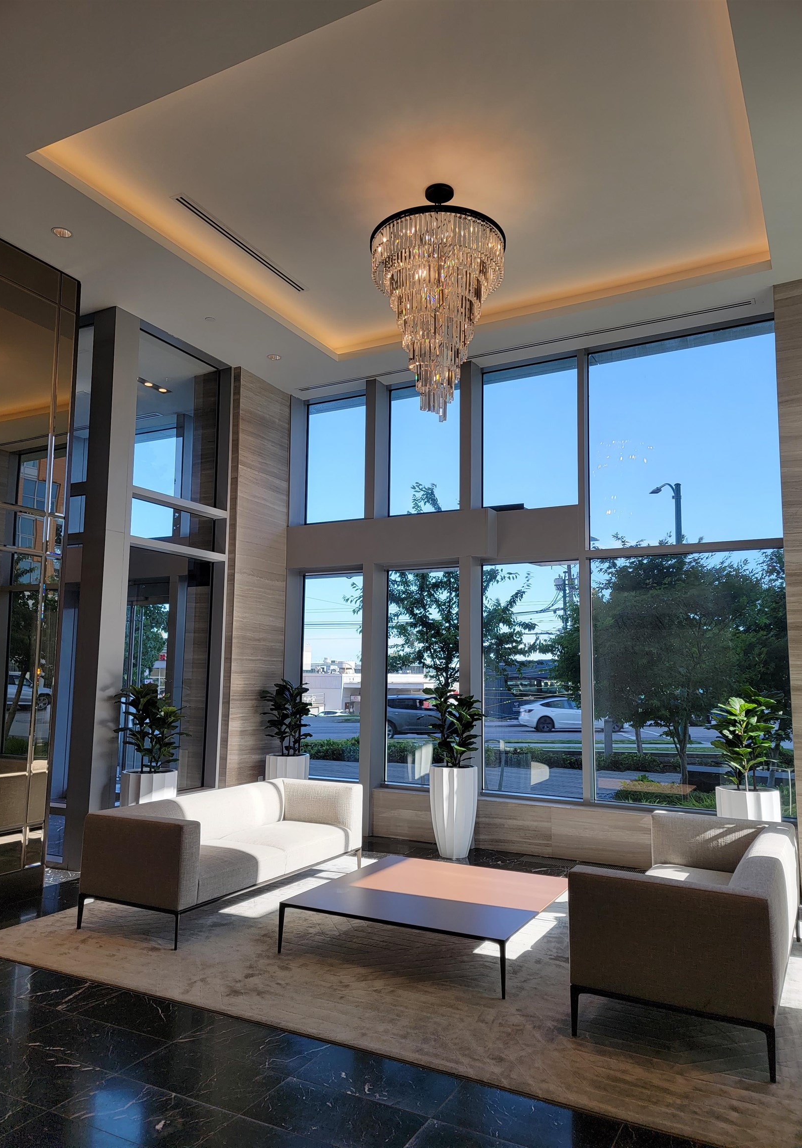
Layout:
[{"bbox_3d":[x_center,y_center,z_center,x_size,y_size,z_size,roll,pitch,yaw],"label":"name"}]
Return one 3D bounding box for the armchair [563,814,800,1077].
[{"bbox_3d":[1.565,1.764,4.162,0.820,0.690,1.950,-3,-8,28],"label":"armchair"}]

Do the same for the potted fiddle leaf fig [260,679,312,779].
[{"bbox_3d":[-1.178,1.855,8.112,0.500,1.530,0.500,-3,-9,28],"label":"potted fiddle leaf fig"}]

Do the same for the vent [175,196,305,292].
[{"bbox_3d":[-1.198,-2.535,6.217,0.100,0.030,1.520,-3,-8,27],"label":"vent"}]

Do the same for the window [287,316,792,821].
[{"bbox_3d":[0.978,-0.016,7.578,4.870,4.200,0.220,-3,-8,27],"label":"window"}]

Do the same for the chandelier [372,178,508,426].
[{"bbox_3d":[0.256,-1.808,5.354,0.920,1.640,0.920,1,-7,0],"label":"chandelier"}]

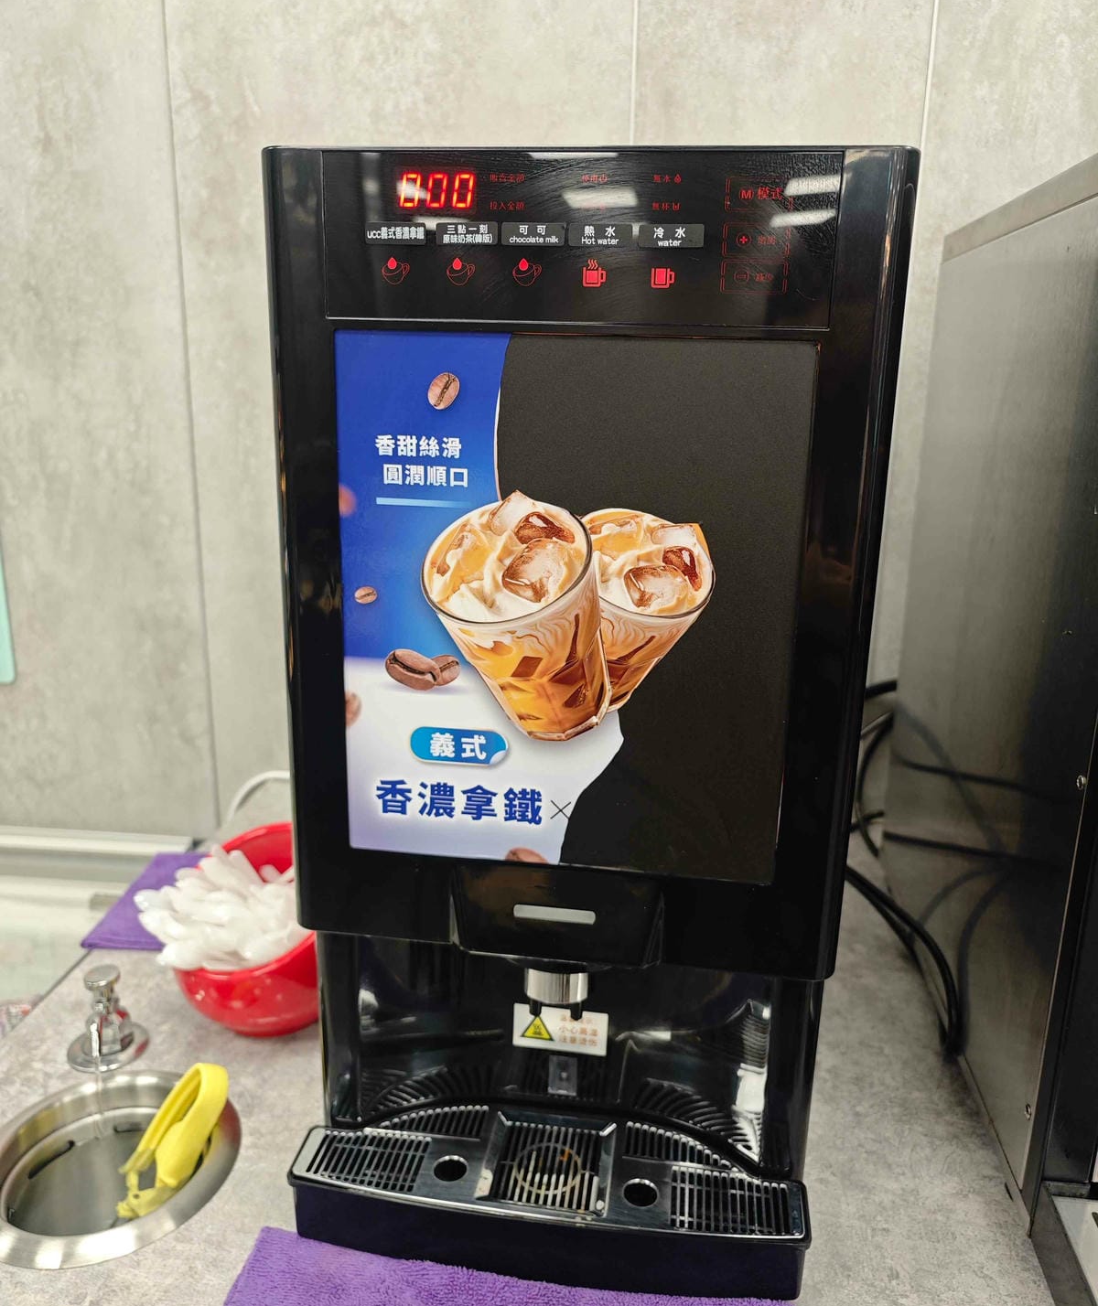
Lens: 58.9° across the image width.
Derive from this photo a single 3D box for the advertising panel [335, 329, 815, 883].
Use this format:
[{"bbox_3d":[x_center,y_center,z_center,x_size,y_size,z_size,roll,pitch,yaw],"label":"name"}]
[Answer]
[{"bbox_3d":[0.008,-0.018,0.502,0.233,0.277,0.005,3,14,7],"label":"advertising panel"}]

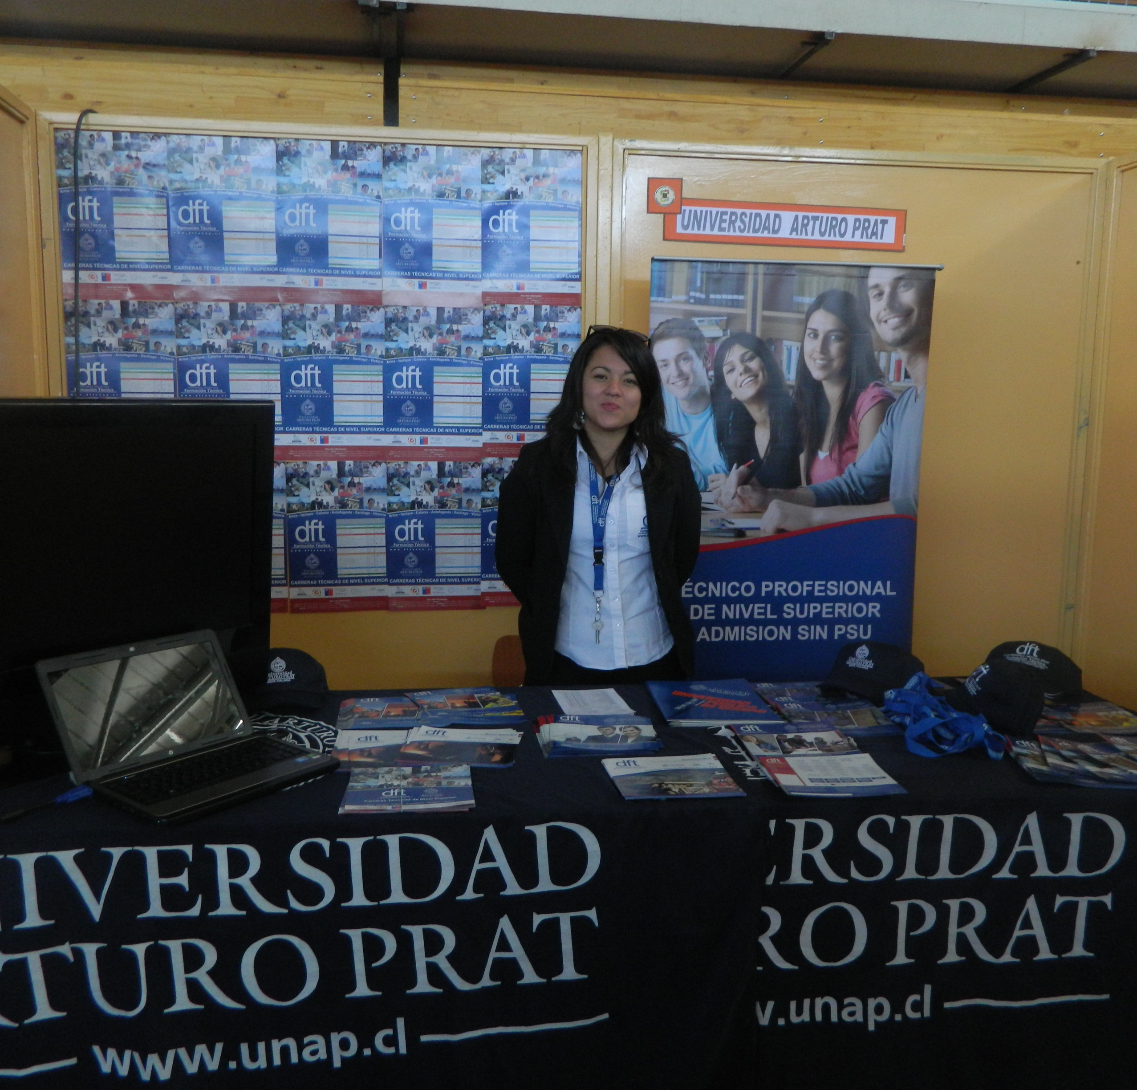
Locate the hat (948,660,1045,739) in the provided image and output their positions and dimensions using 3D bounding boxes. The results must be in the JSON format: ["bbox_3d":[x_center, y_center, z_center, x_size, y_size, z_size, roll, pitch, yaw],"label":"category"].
[{"bbox_3d":[0.881,0.305,2.178,0.220,0.120,0.170,3,8,24],"label":"hat"}]

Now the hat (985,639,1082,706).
[{"bbox_3d":[1.014,0.261,2.302,0.190,0.118,0.265,7,10,40],"label":"hat"}]

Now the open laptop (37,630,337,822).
[{"bbox_3d":[-0.659,0.303,1.833,0.353,0.221,0.354,5,9,36],"label":"open laptop"}]

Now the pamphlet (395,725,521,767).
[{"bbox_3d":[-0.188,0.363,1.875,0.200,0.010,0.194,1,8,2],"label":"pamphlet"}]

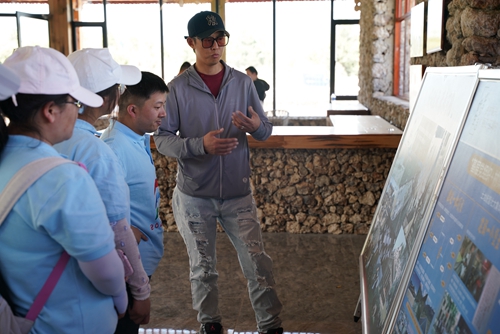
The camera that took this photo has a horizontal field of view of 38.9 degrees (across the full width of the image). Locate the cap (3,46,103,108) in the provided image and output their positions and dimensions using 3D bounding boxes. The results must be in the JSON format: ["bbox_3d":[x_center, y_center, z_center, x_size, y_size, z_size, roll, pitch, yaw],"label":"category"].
[{"bbox_3d":[-0.540,-0.244,1.910,0.270,0.150,0.180,2,6,-42],"label":"cap"}]

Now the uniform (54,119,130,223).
[{"bbox_3d":[-0.569,0.136,2.380,0.280,0.620,0.460,-8,12,-39],"label":"uniform"}]

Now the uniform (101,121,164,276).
[{"bbox_3d":[-0.490,0.120,2.700,0.300,0.630,0.470,-4,10,-21],"label":"uniform"}]

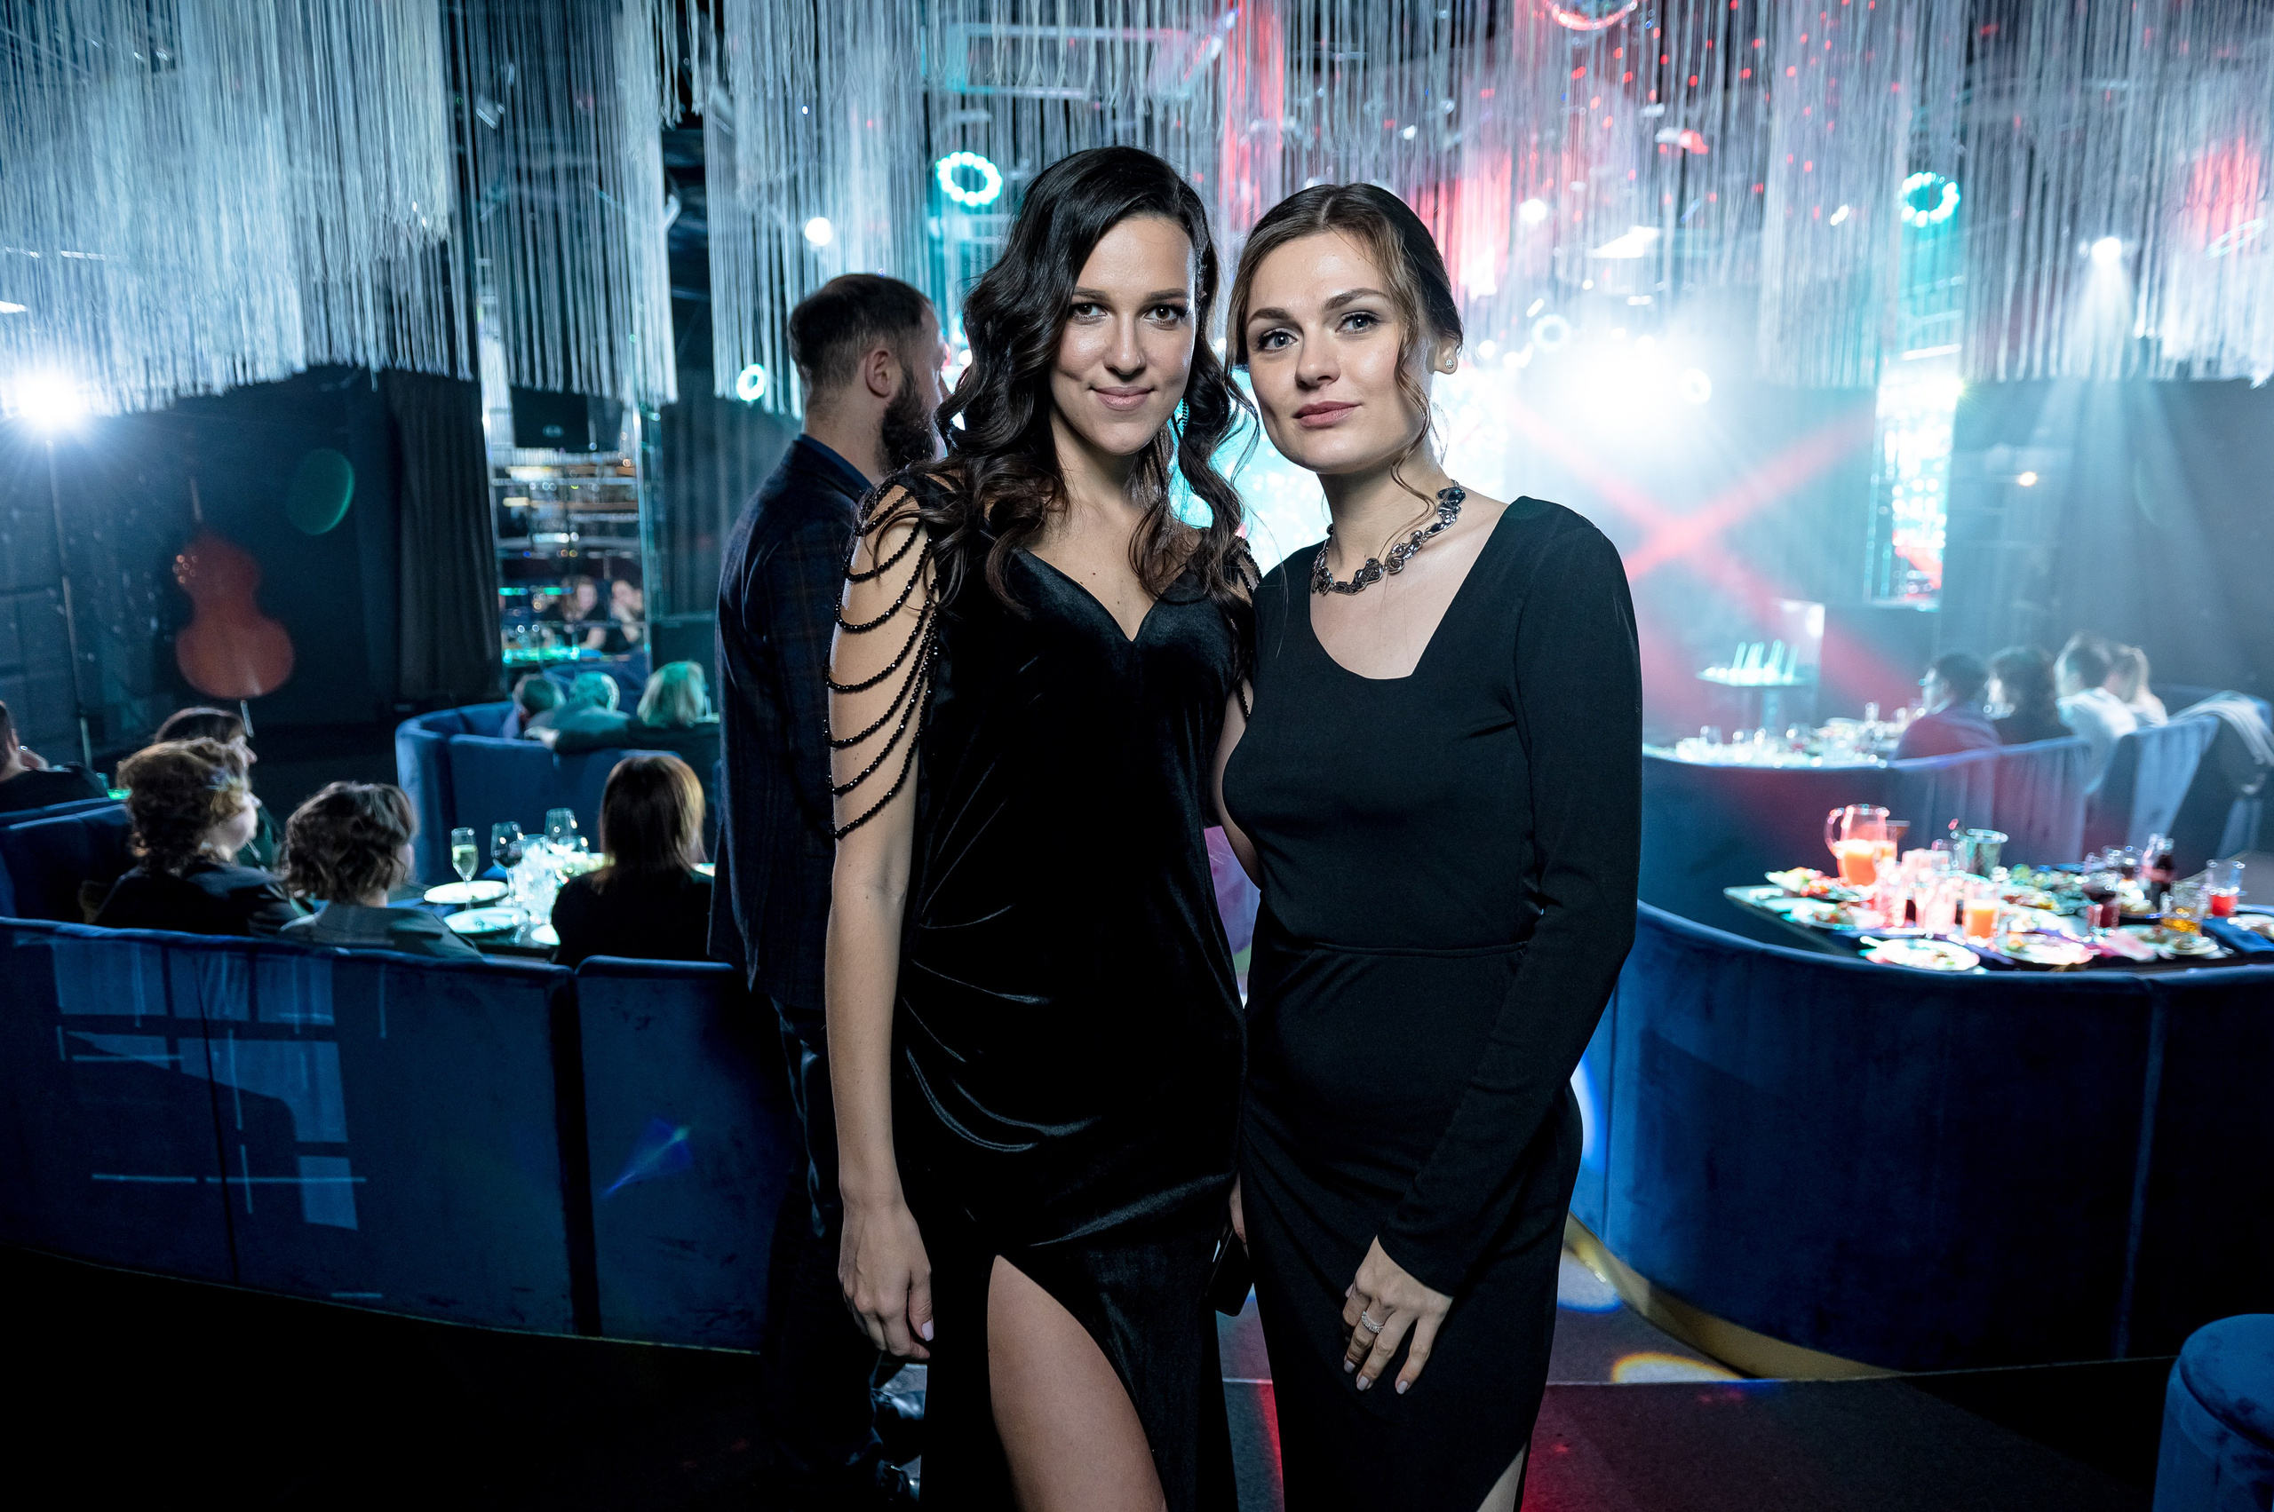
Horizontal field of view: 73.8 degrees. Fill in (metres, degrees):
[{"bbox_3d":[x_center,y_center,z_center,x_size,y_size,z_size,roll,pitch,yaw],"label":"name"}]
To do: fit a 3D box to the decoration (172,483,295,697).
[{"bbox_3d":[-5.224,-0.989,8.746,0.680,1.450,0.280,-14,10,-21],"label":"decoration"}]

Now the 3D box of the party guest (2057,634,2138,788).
[{"bbox_3d":[3.681,0.127,6.151,0.520,1.220,0.750,-8,12,-40],"label":"party guest"}]

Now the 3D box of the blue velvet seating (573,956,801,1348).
[{"bbox_3d":[-0.763,0.796,3.264,0.660,0.880,0.600,1,9,7],"label":"blue velvet seating"}]

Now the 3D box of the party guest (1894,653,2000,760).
[{"bbox_3d":[2.882,0.205,5.706,0.520,1.200,0.750,-8,11,-38],"label":"party guest"}]

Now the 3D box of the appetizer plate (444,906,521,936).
[{"bbox_3d":[-1.561,0.400,3.632,0.205,0.030,0.205,0,9,0],"label":"appetizer plate"}]

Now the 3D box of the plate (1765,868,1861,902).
[{"bbox_3d":[1.718,0.332,3.851,0.230,0.040,0.230,0,9,0],"label":"plate"}]

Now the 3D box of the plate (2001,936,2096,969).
[{"bbox_3d":[1.963,0.428,3.261,0.210,0.030,0.210,0,9,0],"label":"plate"}]

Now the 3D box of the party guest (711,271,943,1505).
[{"bbox_3d":[-0.398,0.216,2.241,0.420,1.800,0.520,-4,10,-23],"label":"party guest"}]

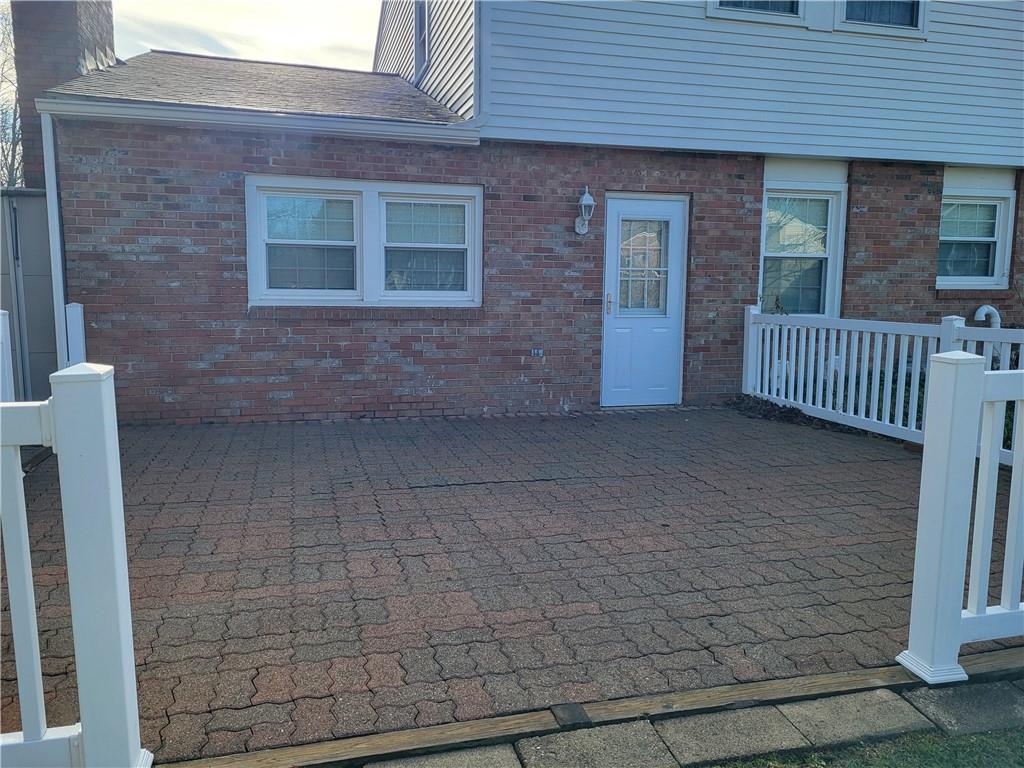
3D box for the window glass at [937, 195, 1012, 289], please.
[{"bbox_3d":[5.066,-1.563,8.435,0.953,1.039,0.110,-1,7,-14],"label":"window glass"}]

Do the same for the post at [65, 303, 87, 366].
[{"bbox_3d":[-3.542,-0.146,6.289,0.116,1.022,0.116,-1,7,-14],"label":"post"}]

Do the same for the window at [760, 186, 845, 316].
[{"bbox_3d":[2.981,-1.309,7.942,0.978,1.461,0.110,-1,7,-14],"label":"window"}]

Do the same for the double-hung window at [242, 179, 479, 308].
[{"bbox_3d":[-1.276,-1.232,6.827,2.046,1.099,0.110,-1,7,-14],"label":"double-hung window"}]

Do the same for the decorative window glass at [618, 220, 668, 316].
[{"bbox_3d":[1.300,-1.147,7.560,0.520,0.941,0.050,-1,7,-14],"label":"decorative window glass"}]

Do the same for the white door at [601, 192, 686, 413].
[{"bbox_3d":[1.300,-0.796,7.614,0.841,2.041,0.070,-1,7,-14],"label":"white door"}]

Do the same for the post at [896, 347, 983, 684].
[{"bbox_3d":[1.349,0.408,2.401,0.142,1.024,0.142,-1,7,-14],"label":"post"}]

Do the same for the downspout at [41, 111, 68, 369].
[{"bbox_3d":[-3.652,-0.884,6.189,0.076,2.481,0.062,-1,7,-14],"label":"downspout"}]

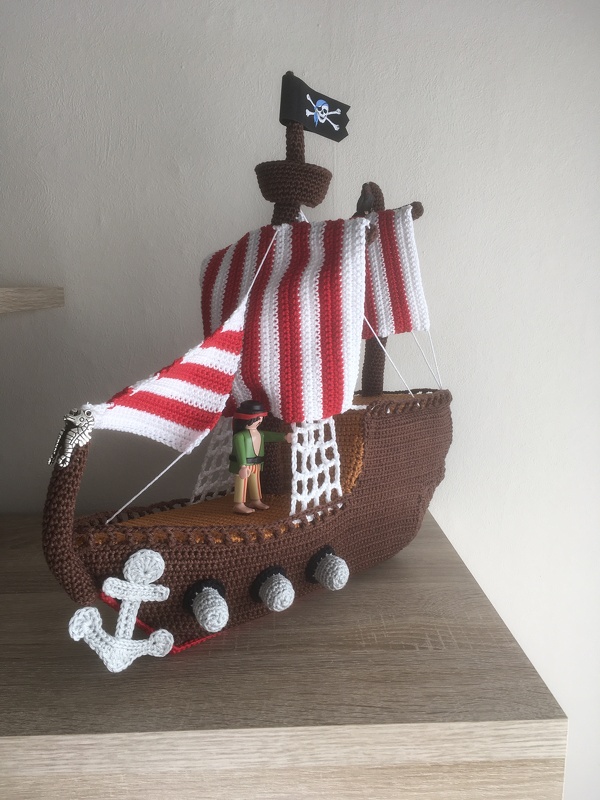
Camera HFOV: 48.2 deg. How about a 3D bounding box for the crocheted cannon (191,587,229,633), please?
[{"bbox_3d":[-0.053,0.124,0.396,0.020,0.020,0.024,-4,17,-19],"label":"crocheted cannon"}]

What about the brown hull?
[{"bbox_3d":[-0.014,0.066,0.469,0.335,0.150,0.085,-9,13,-40],"label":"brown hull"}]

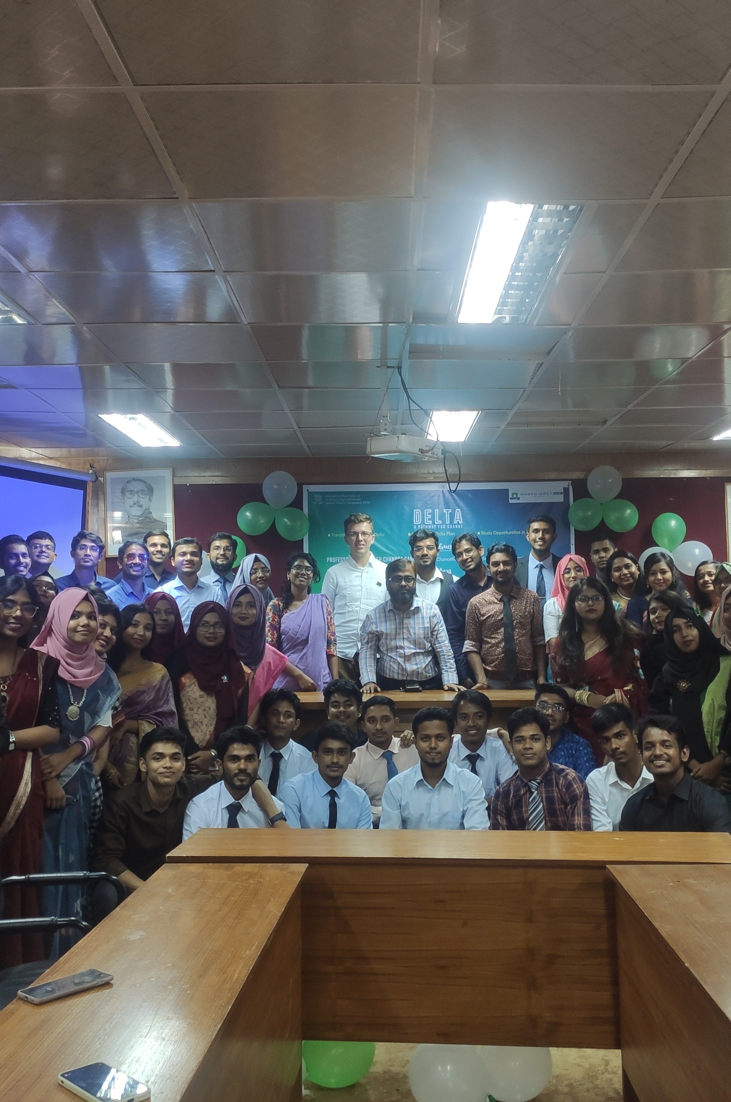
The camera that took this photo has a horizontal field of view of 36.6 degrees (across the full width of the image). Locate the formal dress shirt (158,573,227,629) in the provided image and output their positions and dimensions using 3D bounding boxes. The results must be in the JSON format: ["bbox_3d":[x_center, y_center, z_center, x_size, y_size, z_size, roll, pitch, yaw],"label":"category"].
[{"bbox_3d":[-1.033,0.498,6.501,0.460,0.720,0.260,0,-3,-8],"label":"formal dress shirt"}]

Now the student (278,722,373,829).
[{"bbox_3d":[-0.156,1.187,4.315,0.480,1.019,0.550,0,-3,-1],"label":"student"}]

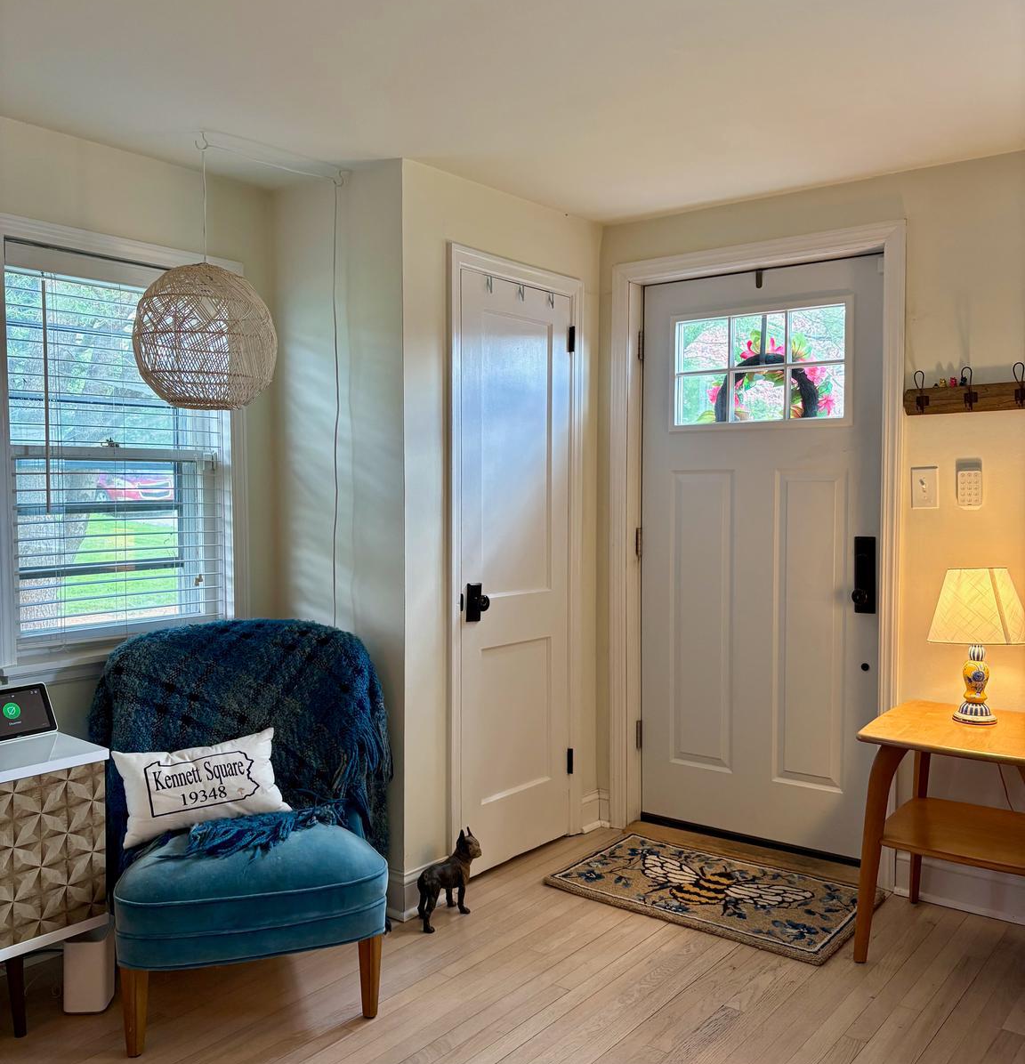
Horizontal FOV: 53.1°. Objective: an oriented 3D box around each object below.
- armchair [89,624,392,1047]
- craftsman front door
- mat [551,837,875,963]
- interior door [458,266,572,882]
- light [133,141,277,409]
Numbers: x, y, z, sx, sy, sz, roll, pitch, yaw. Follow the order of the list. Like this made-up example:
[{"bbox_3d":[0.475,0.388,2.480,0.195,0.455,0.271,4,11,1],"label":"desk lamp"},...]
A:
[{"bbox_3d":[-0.686,0.720,2.678,0.730,0.890,0.730,-1,3,-18],"label":"armchair"},{"bbox_3d":[0.866,0.103,3.613,0.910,2.020,0.050,2,3,38],"label":"craftsman front door"},{"bbox_3d":[0.644,1.132,3.275,0.920,0.020,0.600,2,3,38],"label":"mat"},{"bbox_3d":[0.006,0.143,3.512,0.050,1.960,0.605,2,3,38],"label":"interior door"},{"bbox_3d":[-0.846,-0.708,2.816,0.395,0.720,0.395,2,3,38],"label":"light"}]

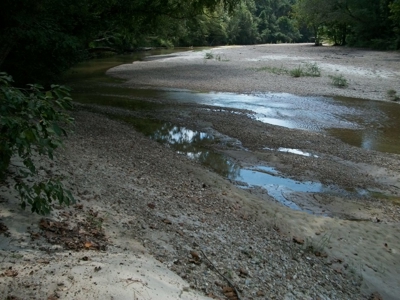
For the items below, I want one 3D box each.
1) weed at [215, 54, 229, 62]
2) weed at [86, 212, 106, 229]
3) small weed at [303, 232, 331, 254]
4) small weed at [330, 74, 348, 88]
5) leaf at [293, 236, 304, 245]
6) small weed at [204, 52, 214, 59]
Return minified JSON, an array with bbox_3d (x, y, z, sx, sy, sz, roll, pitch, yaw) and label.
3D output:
[{"bbox_3d":[1.532,-6.523,26.351,0.974,0.508,0.731,1,17,3],"label":"weed"},{"bbox_3d":[-0.906,0.615,3.237,0.160,0.080,0.125,-5,18,-17],"label":"weed"},{"bbox_3d":[1.078,0.855,3.391,0.215,0.140,0.150,6,18,19],"label":"small weed"},{"bbox_3d":[5.206,-2.580,13.898,0.650,0.433,0.552,6,18,19],"label":"small weed"},{"bbox_3d":[0.935,0.858,3.509,0.110,0.030,0.080,5,18,16],"label":"leaf"},{"bbox_3d":[0.790,-7.863,30.763,0.819,0.447,0.696,0,17,1],"label":"small weed"}]

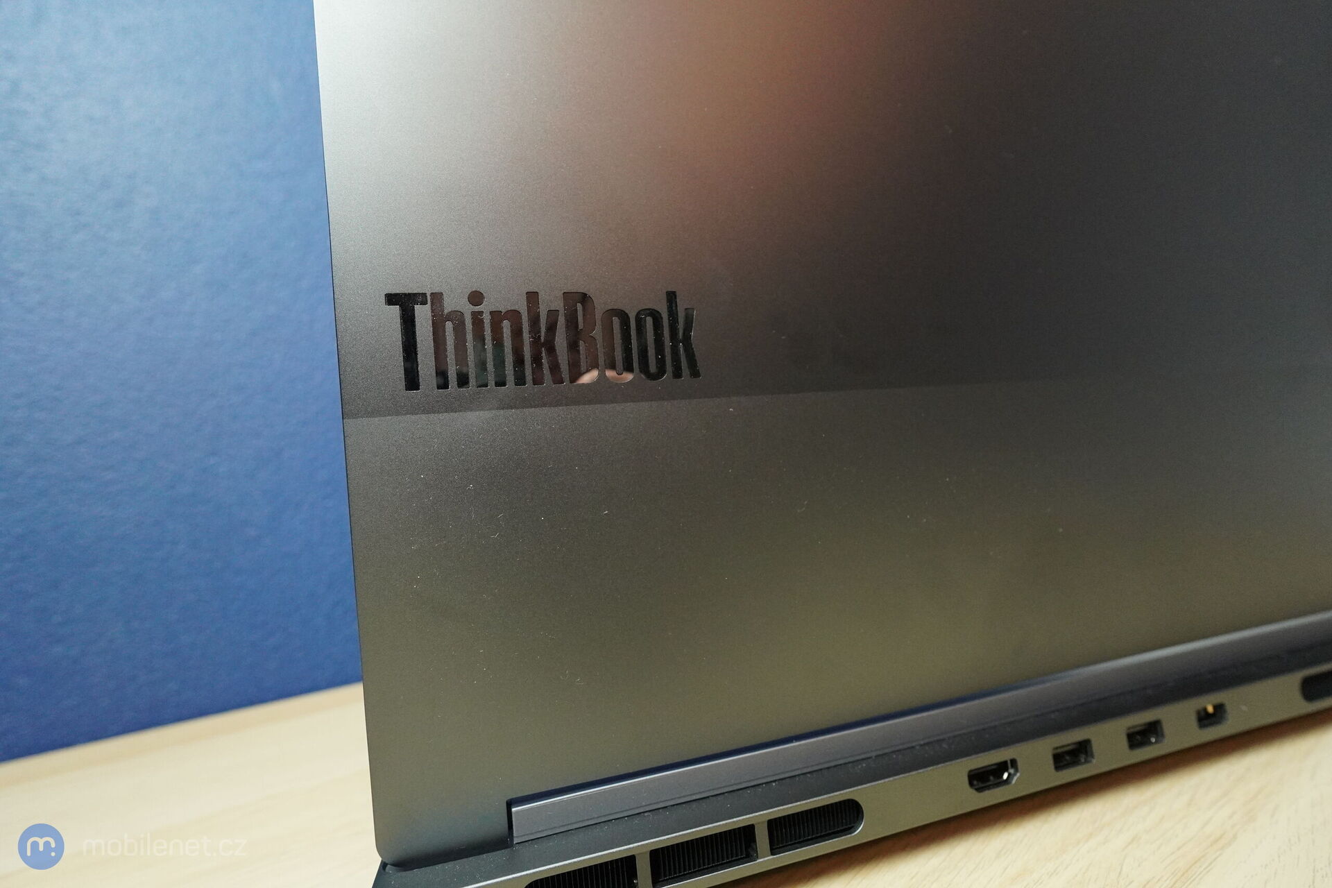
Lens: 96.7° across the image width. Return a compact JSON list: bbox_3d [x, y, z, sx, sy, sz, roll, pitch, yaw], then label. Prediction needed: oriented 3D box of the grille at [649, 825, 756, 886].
[{"bbox_3d":[0.008,0.089,0.129,0.024,0.008,0.004,-4,-6,-16],"label":"grille"}]

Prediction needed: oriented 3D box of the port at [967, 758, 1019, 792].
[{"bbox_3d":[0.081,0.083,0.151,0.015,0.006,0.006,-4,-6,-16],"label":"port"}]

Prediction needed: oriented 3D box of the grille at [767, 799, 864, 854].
[{"bbox_3d":[0.034,0.087,0.136,0.024,0.008,0.004,-4,-6,-16],"label":"grille"}]

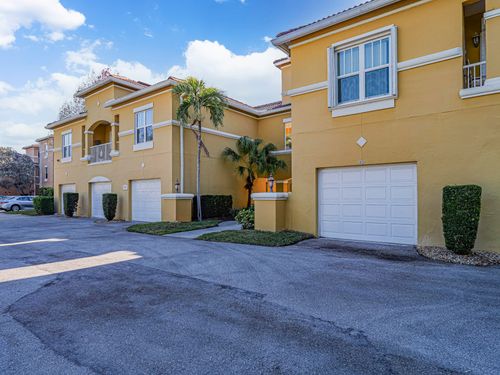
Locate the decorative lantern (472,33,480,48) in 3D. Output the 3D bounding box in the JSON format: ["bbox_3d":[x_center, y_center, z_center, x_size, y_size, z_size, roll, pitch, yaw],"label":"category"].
[{"bbox_3d":[6.045,-3.928,7.710,0.180,0.380,0.200,-1,-2,36],"label":"decorative lantern"}]

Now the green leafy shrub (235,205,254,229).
[{"bbox_3d":[-0.062,1.150,11.672,0.900,0.970,0.880,-1,-2,36],"label":"green leafy shrub"}]

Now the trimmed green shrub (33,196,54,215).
[{"bbox_3d":[-14.994,1.325,21.293,1.500,1.320,1.150,-1,-2,36],"label":"trimmed green shrub"}]

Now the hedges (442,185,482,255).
[{"bbox_3d":[4.766,0.690,6.500,0.690,1.500,0.650,-1,-2,36],"label":"hedges"}]

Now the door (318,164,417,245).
[{"bbox_3d":[3.299,0.482,8.398,2.730,2.140,0.080,-1,-2,36],"label":"door"}]

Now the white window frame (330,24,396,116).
[{"bbox_3d":[3.185,-3.242,8.268,1.880,2.180,0.200,-1,-2,36],"label":"white window frame"}]

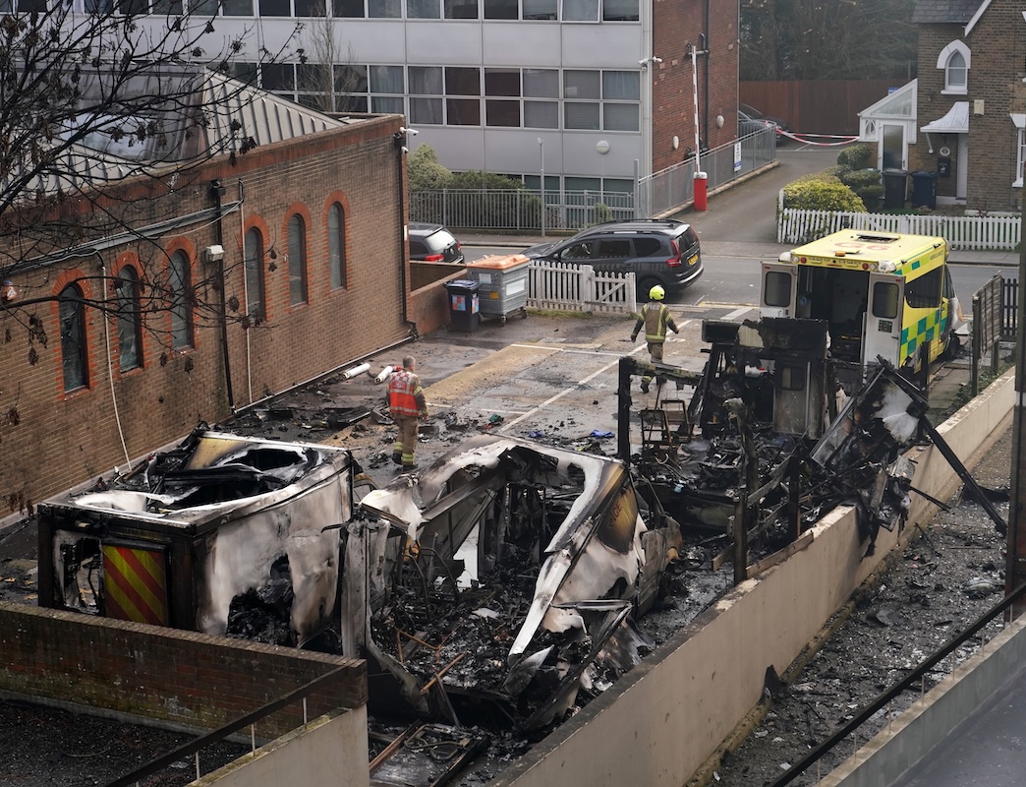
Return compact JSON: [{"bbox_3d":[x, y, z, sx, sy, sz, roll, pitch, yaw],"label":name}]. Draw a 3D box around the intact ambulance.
[{"bbox_3d":[6.787,-1.639,37.226,2.300,2.720,5.550,8,15,27],"label":"intact ambulance"}]

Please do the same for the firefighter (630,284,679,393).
[{"bbox_3d":[2.595,-1.016,36.772,0.840,1.870,0.720,5,15,23],"label":"firefighter"}]

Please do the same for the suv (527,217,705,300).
[{"bbox_3d":[2.150,-3.215,46.877,4.550,1.670,1.880,5,15,23],"label":"suv"}]

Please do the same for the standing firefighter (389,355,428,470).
[{"bbox_3d":[-1.700,0.304,31.932,0.600,1.820,0.520,6,16,25],"label":"standing firefighter"}]

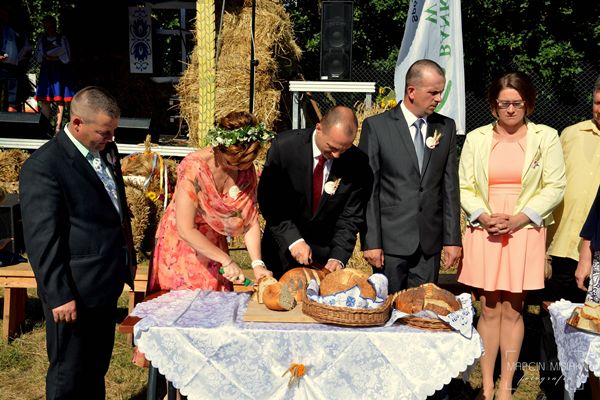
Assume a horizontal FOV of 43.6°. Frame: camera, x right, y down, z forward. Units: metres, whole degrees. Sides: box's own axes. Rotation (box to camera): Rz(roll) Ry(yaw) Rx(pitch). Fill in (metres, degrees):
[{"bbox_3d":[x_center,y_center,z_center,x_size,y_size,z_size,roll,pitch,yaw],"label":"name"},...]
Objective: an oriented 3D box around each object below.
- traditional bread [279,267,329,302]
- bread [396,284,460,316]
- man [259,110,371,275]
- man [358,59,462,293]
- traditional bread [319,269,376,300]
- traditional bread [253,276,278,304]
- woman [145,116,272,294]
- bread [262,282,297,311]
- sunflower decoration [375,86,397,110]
[{"bbox_3d":[0.014,0.352,3.204,0.225,0.120,0.190,-1,8,-9],"label":"traditional bread"},{"bbox_3d":[0.503,0.392,2.977,0.255,0.110,0.225,0,8,0],"label":"bread"},{"bbox_3d":[0.075,0.343,3.576,0.560,1.580,0.600,-1,8,-7],"label":"man"},{"bbox_3d":[0.555,0.214,3.710,0.520,1.800,0.310,-1,8,-7],"label":"man"},{"bbox_3d":[0.190,0.351,3.053,0.235,0.130,0.210,0,8,0],"label":"traditional bread"},{"bbox_3d":[-0.142,0.373,3.126,0.080,0.098,0.110,6,9,36],"label":"traditional bread"},{"bbox_3d":[-0.410,0.368,3.499,0.520,1.550,0.620,-4,9,-30],"label":"woman"},{"bbox_3d":[-0.082,0.387,3.037,0.125,0.103,0.115,6,9,36],"label":"bread"},{"bbox_3d":[0.710,-0.844,6.243,0.185,0.200,0.150,0,8,0],"label":"sunflower decoration"}]

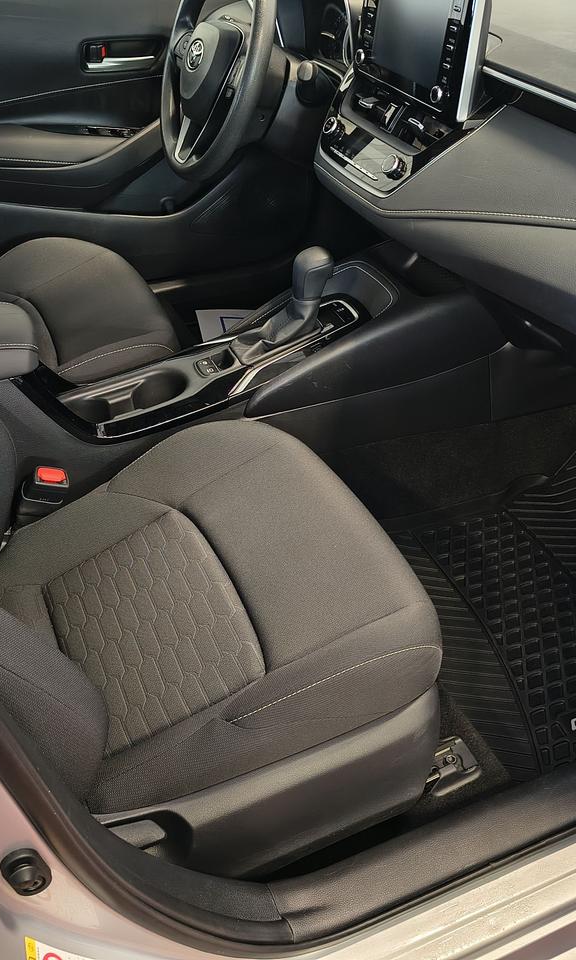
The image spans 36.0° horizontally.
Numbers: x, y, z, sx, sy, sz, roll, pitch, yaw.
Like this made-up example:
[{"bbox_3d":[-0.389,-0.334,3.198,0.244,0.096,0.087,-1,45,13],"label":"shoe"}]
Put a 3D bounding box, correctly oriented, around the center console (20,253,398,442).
[{"bbox_3d":[-0.104,-0.214,1.295,0.550,0.220,0.210,-14,41,-20],"label":"center console"}]

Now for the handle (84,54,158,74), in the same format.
[{"bbox_3d":[-0.315,-0.786,1.686,0.138,0.026,0.026,-14,41,-20],"label":"handle"}]

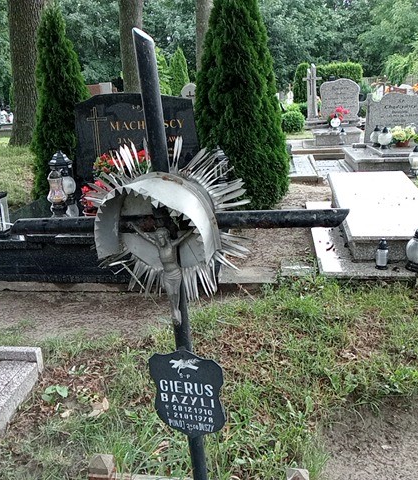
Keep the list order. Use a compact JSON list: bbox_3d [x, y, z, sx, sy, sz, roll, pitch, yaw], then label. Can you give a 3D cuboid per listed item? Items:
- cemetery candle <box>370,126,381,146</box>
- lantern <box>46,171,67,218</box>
[{"bbox_3d":[2.263,-1.392,6.950,0.182,0.283,0.182,0,18,0],"label":"cemetery candle"},{"bbox_3d":[-1.154,-0.353,3.950,0.145,0.365,0.145,0,18,0],"label":"lantern"}]

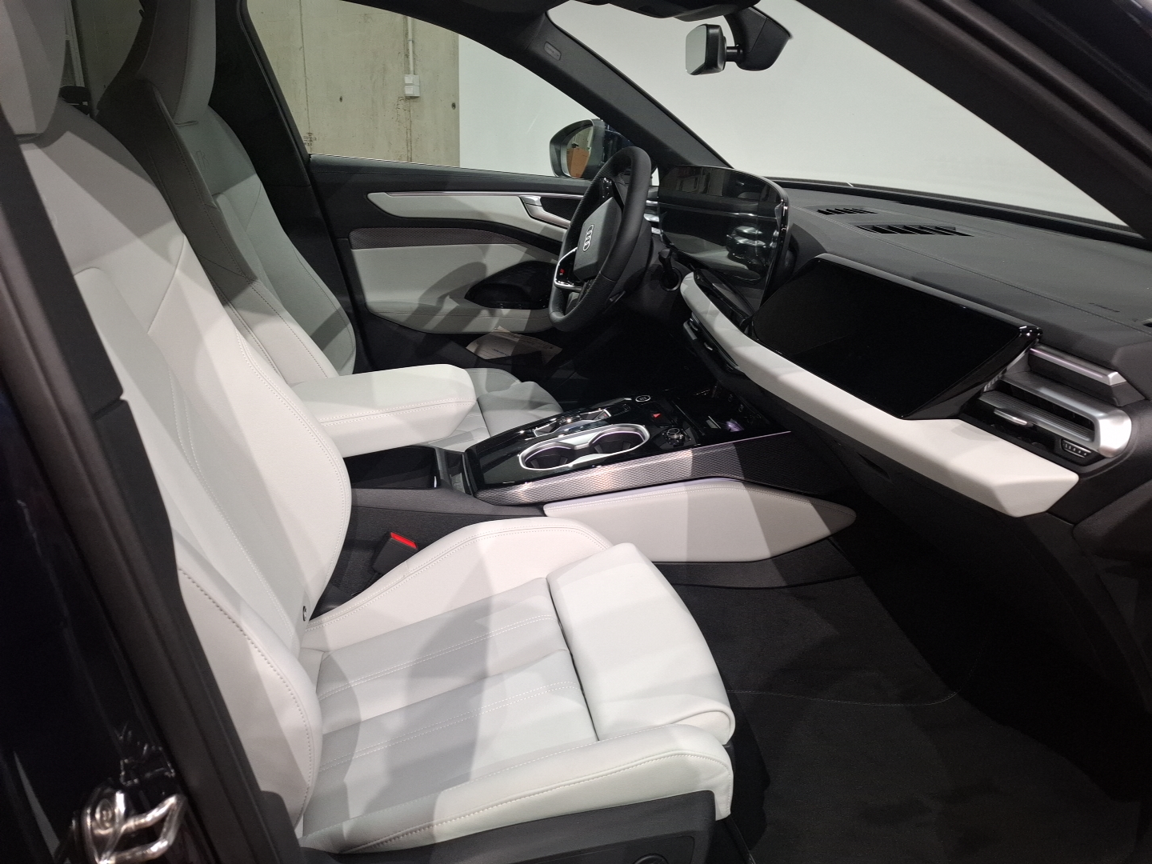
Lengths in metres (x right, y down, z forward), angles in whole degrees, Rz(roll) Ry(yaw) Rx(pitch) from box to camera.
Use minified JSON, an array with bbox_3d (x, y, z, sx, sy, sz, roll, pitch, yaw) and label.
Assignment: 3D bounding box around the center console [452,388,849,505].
[{"bbox_3d":[0.093,0.024,1.217,0.570,0.115,0.240,-7,23,-10],"label":"center console"}]

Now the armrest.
[{"bbox_3d":[-0.299,-0.029,1.107,0.305,0.072,0.195,-8,23,-10],"label":"armrest"}]

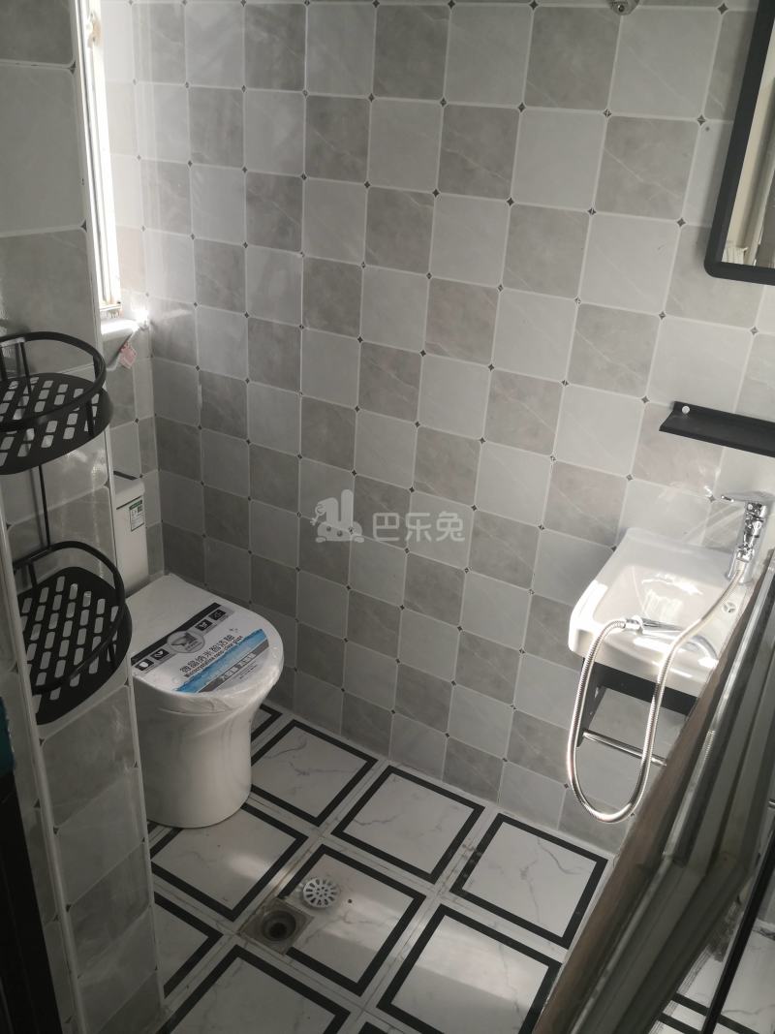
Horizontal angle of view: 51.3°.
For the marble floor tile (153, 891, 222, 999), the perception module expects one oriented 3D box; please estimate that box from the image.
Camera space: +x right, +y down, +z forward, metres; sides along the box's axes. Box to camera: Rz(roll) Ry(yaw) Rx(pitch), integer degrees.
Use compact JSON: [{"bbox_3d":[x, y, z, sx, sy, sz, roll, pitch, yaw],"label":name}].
[{"bbox_3d":[-0.506,0.842,1.551,0.267,0.010,0.265,17,29,25],"label":"marble floor tile"}]

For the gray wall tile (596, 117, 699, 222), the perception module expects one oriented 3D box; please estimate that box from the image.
[{"bbox_3d":[0.422,-0.572,1.316,0.148,0.148,0.010,17,28,25],"label":"gray wall tile"}]

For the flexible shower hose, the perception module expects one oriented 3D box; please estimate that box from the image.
[{"bbox_3d":[0.441,0.270,1.335,0.168,0.384,0.345,17,29,25],"label":"flexible shower hose"}]

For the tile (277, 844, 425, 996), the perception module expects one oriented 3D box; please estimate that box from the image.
[{"bbox_3d":[-0.097,0.816,1.656,0.264,0.010,0.264,17,28,25],"label":"tile"}]

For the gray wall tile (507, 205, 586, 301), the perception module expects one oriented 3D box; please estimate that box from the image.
[{"bbox_3d":[0.283,-0.476,1.444,0.148,0.148,0.010,17,28,25],"label":"gray wall tile"}]

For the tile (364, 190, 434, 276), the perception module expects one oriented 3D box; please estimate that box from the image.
[{"bbox_3d":[0.024,-0.554,1.563,0.150,0.150,0.010,17,29,25],"label":"tile"}]

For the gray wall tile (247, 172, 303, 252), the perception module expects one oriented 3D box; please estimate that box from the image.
[{"bbox_3d":[-0.238,-0.636,1.688,0.148,0.148,0.010,17,29,25],"label":"gray wall tile"}]

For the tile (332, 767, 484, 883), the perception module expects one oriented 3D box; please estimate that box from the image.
[{"bbox_3d":[0.053,0.713,1.895,0.264,0.010,0.264,17,28,25],"label":"tile"}]

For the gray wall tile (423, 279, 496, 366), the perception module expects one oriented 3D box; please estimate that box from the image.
[{"bbox_3d":[0.142,-0.377,1.560,0.148,0.148,0.010,17,29,25],"label":"gray wall tile"}]

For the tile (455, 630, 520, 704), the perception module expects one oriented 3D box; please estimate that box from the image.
[{"bbox_3d":[0.225,0.342,1.823,0.148,0.148,0.010,17,29,25],"label":"tile"}]

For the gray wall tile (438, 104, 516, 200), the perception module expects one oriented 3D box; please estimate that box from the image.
[{"bbox_3d":[0.163,-0.651,1.445,0.148,0.148,0.010,17,28,25],"label":"gray wall tile"}]

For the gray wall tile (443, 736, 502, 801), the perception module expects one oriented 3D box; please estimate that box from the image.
[{"bbox_3d":[0.208,0.609,1.955,0.148,0.148,0.010,17,28,25],"label":"gray wall tile"}]

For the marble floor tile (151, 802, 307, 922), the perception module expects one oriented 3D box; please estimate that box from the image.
[{"bbox_3d":[-0.355,0.737,1.784,0.264,0.010,0.264,17,28,25],"label":"marble floor tile"}]

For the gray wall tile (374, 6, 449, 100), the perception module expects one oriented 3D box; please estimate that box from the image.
[{"bbox_3d":[0.043,-0.824,1.433,0.150,0.150,0.010,17,29,25],"label":"gray wall tile"}]

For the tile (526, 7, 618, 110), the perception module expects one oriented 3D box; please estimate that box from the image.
[{"bbox_3d":[0.302,-0.747,1.317,0.148,0.148,0.010,17,28,25],"label":"tile"}]

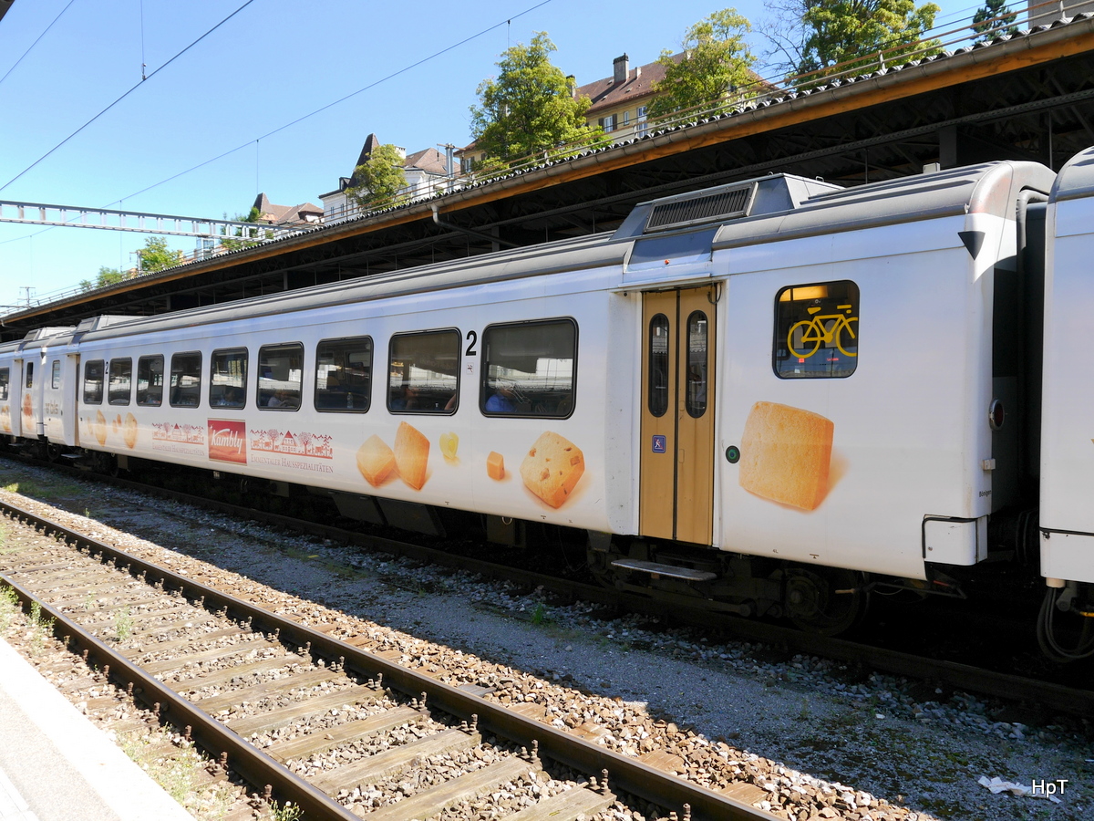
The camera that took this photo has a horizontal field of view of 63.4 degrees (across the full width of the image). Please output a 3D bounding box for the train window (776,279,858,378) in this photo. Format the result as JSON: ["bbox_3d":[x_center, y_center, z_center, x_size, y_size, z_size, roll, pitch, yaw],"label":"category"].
[{"bbox_3d":[2.047,-0.596,6.739,0.080,0.731,0.725,3,-1,-42],"label":"train window"}]

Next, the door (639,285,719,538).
[{"bbox_3d":[1.168,0.041,7.854,0.100,2.225,0.859,0,1,-43],"label":"door"}]

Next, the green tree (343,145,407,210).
[{"bbox_3d":[-15.200,-19.730,79.216,5.539,8.200,5.539,-1,2,-11],"label":"green tree"}]

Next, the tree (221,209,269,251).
[{"bbox_3d":[-33.955,-18.883,99.753,5.337,7.500,5.337,-2,2,-18],"label":"tree"}]

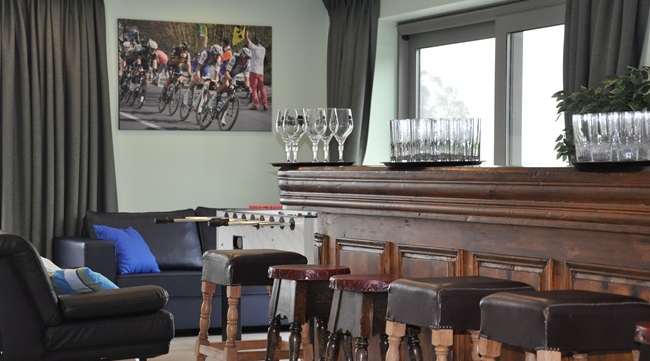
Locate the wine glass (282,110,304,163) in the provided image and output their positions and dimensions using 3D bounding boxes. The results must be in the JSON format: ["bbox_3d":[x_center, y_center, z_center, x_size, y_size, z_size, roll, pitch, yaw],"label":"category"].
[{"bbox_3d":[-0.118,-0.177,5.620,0.098,0.220,0.098,0,1,0],"label":"wine glass"}]

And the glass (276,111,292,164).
[{"bbox_3d":[-0.147,-0.178,5.710,0.098,0.220,0.098,0,1,0],"label":"glass"}]

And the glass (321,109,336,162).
[{"bbox_3d":[0.006,-0.178,5.680,0.098,0.220,0.098,0,1,0],"label":"glass"}]

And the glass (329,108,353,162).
[{"bbox_3d":[0.066,-0.178,5.600,0.098,0.220,0.098,0,1,0],"label":"glass"}]

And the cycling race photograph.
[{"bbox_3d":[-0.946,-0.767,10.434,1.200,0.800,0.030,0,1,-25],"label":"cycling race photograph"}]

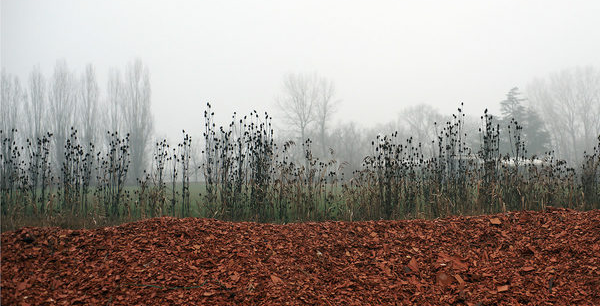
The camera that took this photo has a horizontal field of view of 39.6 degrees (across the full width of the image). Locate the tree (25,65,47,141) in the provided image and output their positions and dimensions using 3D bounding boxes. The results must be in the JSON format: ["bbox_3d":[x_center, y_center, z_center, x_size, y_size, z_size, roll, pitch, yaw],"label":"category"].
[{"bbox_3d":[-41.860,-4.510,132.000,3.560,18.850,3.560,0,-1,0],"label":"tree"}]

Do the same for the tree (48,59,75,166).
[{"bbox_3d":[-37.130,-4.950,130.000,4.210,19.580,4.210,0,-1,0],"label":"tree"}]

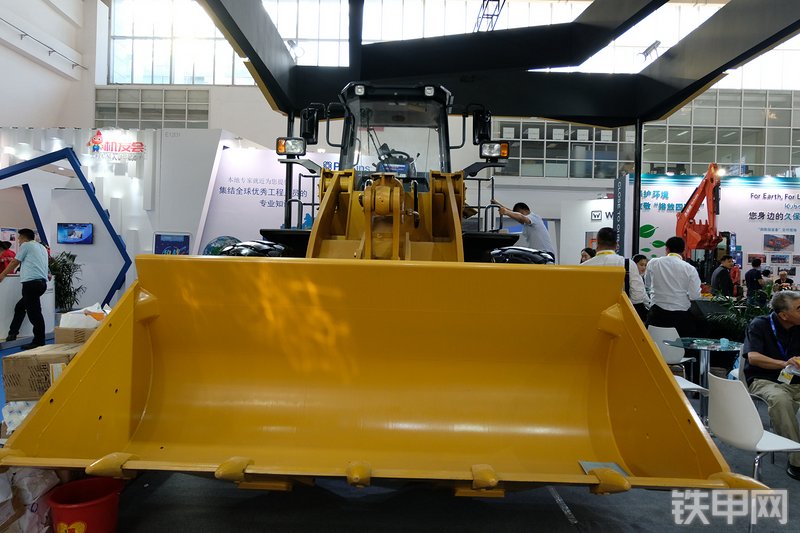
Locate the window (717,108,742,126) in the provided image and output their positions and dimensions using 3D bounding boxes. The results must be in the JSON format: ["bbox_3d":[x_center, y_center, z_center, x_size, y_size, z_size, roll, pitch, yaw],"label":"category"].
[{"bbox_3d":[15.889,-7.201,25.695,1.112,0.844,0.100,2,0,2],"label":"window"}]

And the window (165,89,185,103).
[{"bbox_3d":[-10.706,-8.061,25.417,1.033,0.580,0.100,2,0,2],"label":"window"}]

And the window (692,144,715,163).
[{"bbox_3d":[12.618,-4.687,22.138,0.958,0.744,0.080,2,0,2],"label":"window"}]

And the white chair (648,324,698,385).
[{"bbox_3d":[2.810,1.015,5.620,0.460,0.800,0.520,2,0,38],"label":"white chair"}]

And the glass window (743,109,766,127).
[{"bbox_3d":[14.680,-6.176,22.080,0.958,0.744,0.080,2,0,2],"label":"glass window"}]

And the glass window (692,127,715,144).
[{"bbox_3d":[14.691,-6.341,25.728,1.112,0.844,0.100,2,0,2],"label":"glass window"}]

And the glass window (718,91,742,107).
[{"bbox_3d":[13.696,-6.981,22.111,0.958,0.744,0.080,2,0,2],"label":"glass window"}]

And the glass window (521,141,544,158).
[{"bbox_3d":[5.569,-4.901,22.345,0.958,0.744,0.080,2,0,2],"label":"glass window"}]

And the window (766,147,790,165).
[{"bbox_3d":[17.297,-5.042,24.350,1.033,0.771,0.100,2,0,2],"label":"window"}]

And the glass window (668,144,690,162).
[{"bbox_3d":[11.611,-4.717,22.168,0.958,0.744,0.080,2,0,2],"label":"glass window"}]

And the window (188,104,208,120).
[{"bbox_3d":[-10.041,-7.655,26.504,1.089,0.811,0.100,2,0,2],"label":"window"}]

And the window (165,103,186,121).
[{"bbox_3d":[-9.628,-6.596,22.794,0.958,0.744,0.080,2,0,2],"label":"window"}]

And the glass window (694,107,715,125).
[{"bbox_3d":[14.719,-7.238,25.732,1.112,0.844,0.100,2,0,2],"label":"glass window"}]

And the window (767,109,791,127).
[{"bbox_3d":[18.227,-7.126,25.622,1.112,0.844,0.100,2,0,2],"label":"window"}]

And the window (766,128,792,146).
[{"bbox_3d":[18.198,-6.229,25.618,1.112,0.844,0.100,2,0,2],"label":"window"}]

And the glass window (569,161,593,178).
[{"bbox_3d":[8.787,-4.733,25.903,1.112,0.844,0.100,2,0,2],"label":"glass window"}]

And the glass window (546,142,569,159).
[{"bbox_3d":[7.314,-5.369,24.729,1.033,0.771,0.100,2,0,2],"label":"glass window"}]

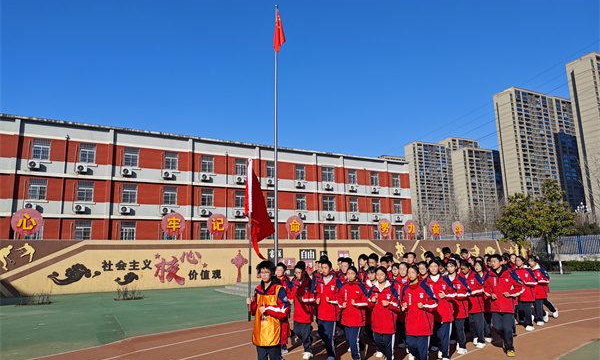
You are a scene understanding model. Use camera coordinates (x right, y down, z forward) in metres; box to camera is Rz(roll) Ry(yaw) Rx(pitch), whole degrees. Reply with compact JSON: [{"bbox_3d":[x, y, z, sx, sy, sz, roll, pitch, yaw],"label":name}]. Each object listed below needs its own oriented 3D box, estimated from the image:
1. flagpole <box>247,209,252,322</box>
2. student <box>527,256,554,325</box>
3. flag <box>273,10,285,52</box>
[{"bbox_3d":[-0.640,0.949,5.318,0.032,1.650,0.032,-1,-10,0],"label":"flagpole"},{"bbox_3d":[5.589,2.555,9.691,0.500,1.560,0.520,6,-12,-34],"label":"student"},{"bbox_3d":[-1.044,-7.248,20.209,0.600,2.100,0.350,-1,-10,-3],"label":"flag"}]

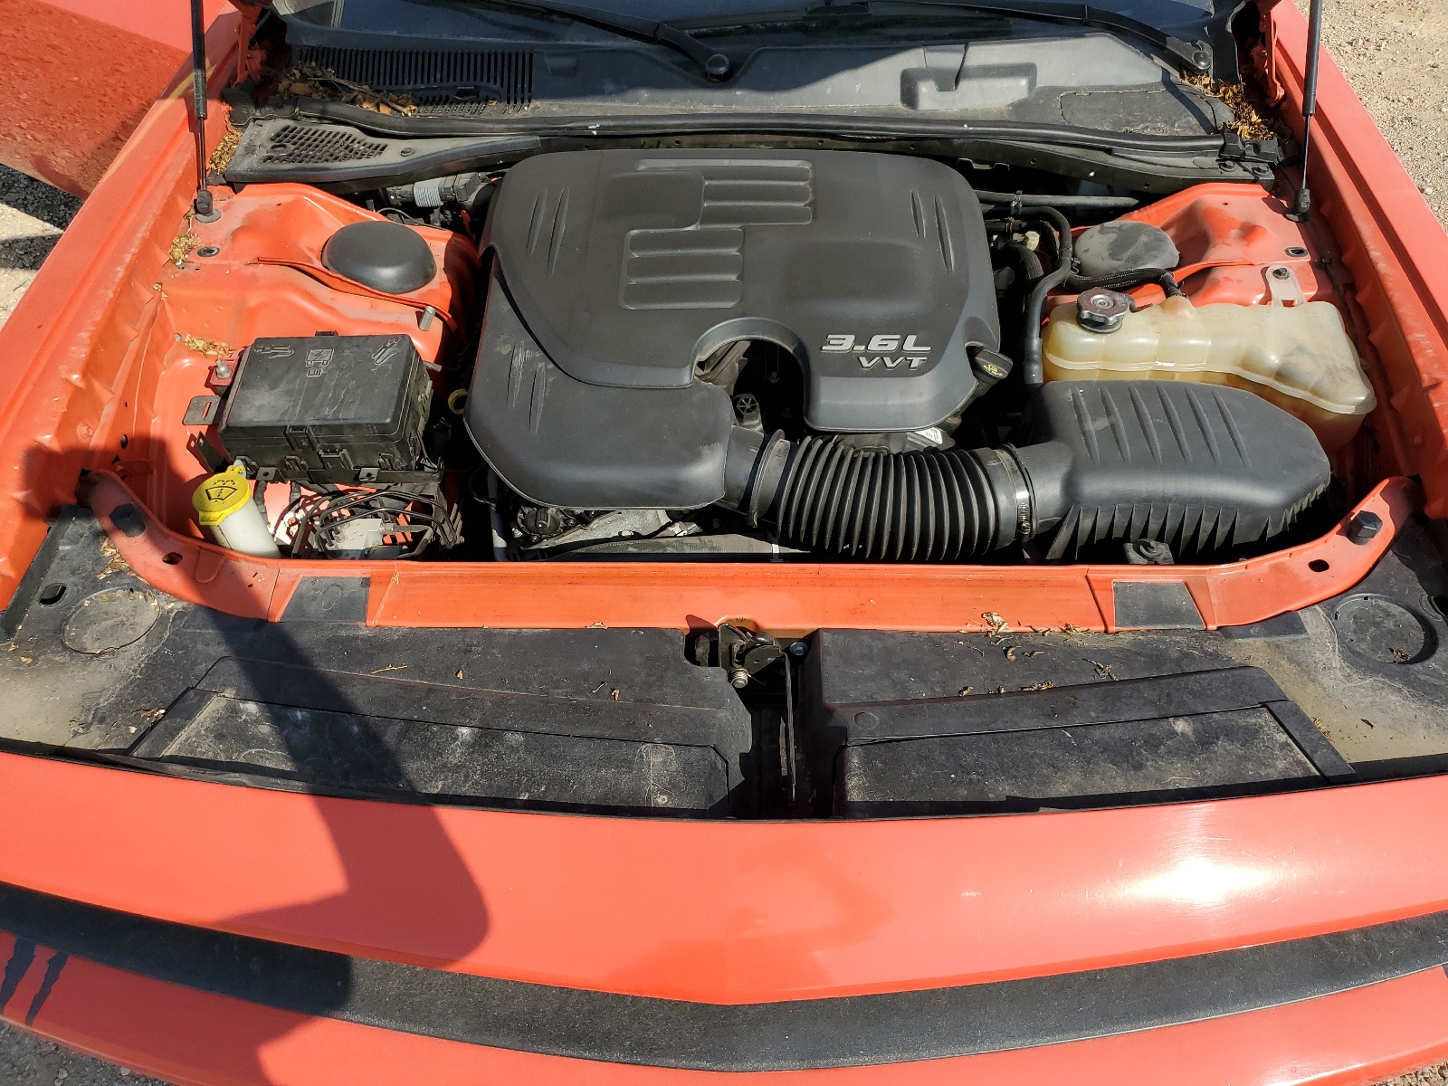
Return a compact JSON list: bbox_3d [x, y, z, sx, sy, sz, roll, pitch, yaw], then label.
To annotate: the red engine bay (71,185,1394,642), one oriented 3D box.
[{"bbox_3d":[0.030,-0.111,1.378,1.440,0.380,0.790,1,46,1],"label":"red engine bay"}]

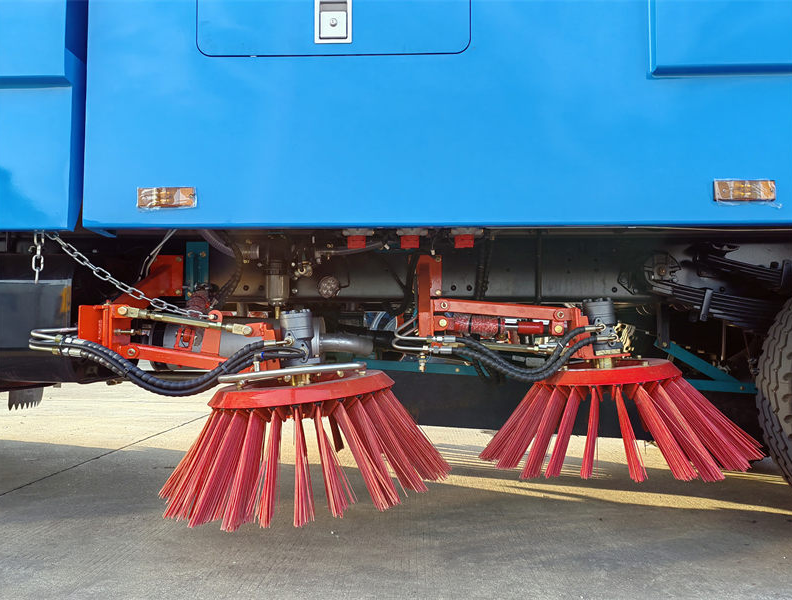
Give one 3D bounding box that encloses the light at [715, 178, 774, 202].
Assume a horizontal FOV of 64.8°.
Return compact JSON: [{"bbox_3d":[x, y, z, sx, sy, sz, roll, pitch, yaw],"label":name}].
[{"bbox_3d":[0.845,-0.265,1.510,0.146,0.049,0.022,0,-3,2],"label":"light"}]

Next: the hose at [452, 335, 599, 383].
[{"bbox_3d":[0.390,0.176,1.880,0.440,0.146,0.100,0,-3,2],"label":"hose"}]

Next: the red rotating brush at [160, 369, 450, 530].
[{"bbox_3d":[-0.283,0.394,1.955,0.880,0.310,0.880,-5,-1,2],"label":"red rotating brush"}]

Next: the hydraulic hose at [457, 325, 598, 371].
[{"bbox_3d":[0.393,0.143,1.880,0.435,0.140,0.100,0,-3,2],"label":"hydraulic hose"}]

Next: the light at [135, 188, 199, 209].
[{"bbox_3d":[-0.571,-0.256,1.555,0.146,0.049,0.022,0,-3,2],"label":"light"}]

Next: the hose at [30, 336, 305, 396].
[{"bbox_3d":[-0.670,0.195,1.830,0.810,0.178,0.140,0,-3,2],"label":"hose"}]

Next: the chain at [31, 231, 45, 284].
[{"bbox_3d":[-0.958,-0.116,1.670,0.036,0.148,0.033,0,-3,2],"label":"chain"}]

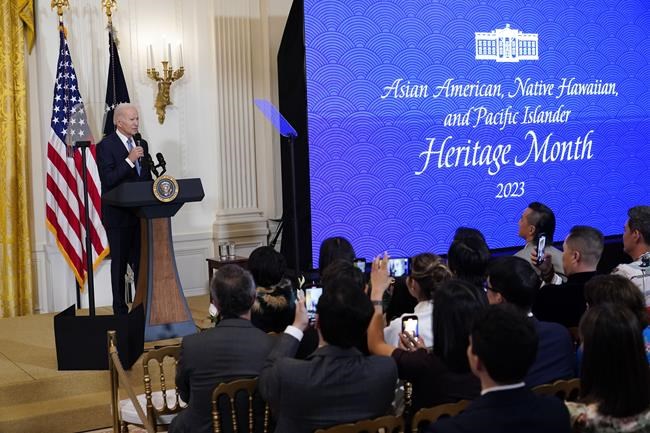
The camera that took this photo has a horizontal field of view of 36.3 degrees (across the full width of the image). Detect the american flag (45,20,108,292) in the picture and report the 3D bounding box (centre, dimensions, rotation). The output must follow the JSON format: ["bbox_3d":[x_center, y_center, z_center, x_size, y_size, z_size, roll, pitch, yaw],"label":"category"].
[{"bbox_3d":[-2.267,-0.556,9.056,0.540,2.400,0.290,-4,5,-32],"label":"american flag"}]

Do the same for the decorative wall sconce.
[{"bbox_3d":[-1.535,-1.280,9.553,0.350,0.750,0.240,-4,5,-32],"label":"decorative wall sconce"}]

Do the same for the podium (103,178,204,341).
[{"bbox_3d":[-1.296,0.314,7.610,0.700,1.195,0.450,-4,5,-32],"label":"podium"}]

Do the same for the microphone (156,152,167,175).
[{"bbox_3d":[-1.248,-0.405,7.576,0.050,0.170,0.110,-4,5,-32],"label":"microphone"}]

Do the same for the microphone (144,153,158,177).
[{"bbox_3d":[-1.317,-0.395,7.534,0.060,0.180,0.120,-4,5,-32],"label":"microphone"}]

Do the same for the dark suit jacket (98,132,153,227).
[{"bbox_3d":[-1.625,-0.292,8.067,0.490,0.780,0.320,-6,6,-42],"label":"dark suit jacket"}]

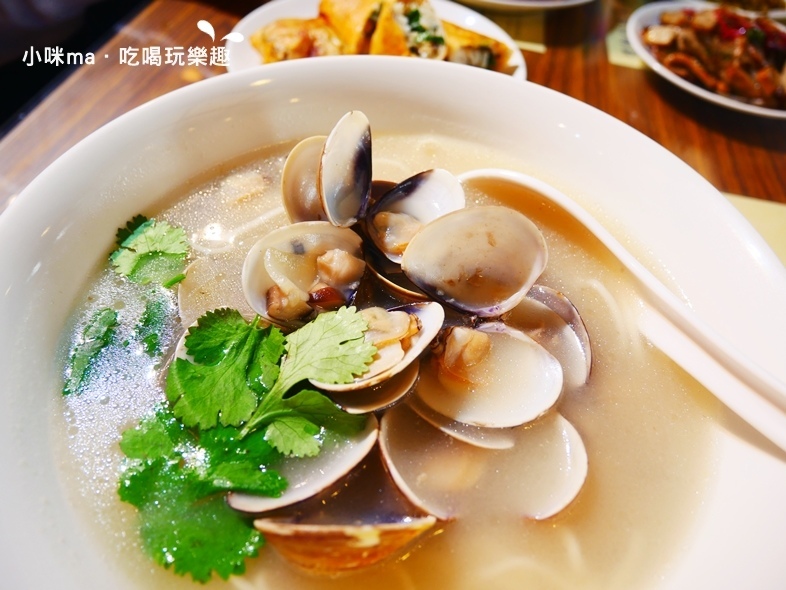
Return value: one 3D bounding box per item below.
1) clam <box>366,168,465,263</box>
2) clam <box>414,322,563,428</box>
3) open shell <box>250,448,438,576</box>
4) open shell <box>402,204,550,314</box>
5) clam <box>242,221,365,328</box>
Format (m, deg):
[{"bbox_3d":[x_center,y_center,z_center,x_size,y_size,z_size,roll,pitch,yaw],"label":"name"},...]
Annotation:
[{"bbox_3d":[0.008,-0.025,0.197,0.035,0.016,0.041,25,67,3],"label":"clam"},{"bbox_3d":[0.028,0.028,0.168,0.045,0.015,0.037,14,50,8],"label":"clam"},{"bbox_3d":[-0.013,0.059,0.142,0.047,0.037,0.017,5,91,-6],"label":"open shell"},{"bbox_3d":[0.025,-0.008,0.173,0.046,0.014,0.038,-2,69,-3],"label":"open shell"},{"bbox_3d":[-0.029,-0.004,0.180,0.039,0.016,0.044,-6,50,-10],"label":"clam"}]

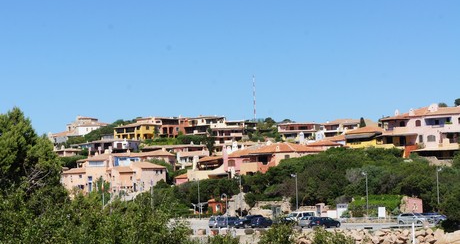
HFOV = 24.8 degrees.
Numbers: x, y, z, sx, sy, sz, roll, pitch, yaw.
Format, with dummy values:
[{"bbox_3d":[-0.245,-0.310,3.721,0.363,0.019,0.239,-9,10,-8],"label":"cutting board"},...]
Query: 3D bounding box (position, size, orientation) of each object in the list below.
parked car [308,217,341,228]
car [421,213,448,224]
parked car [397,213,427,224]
[{"bbox_3d":[12.314,13.119,136.000,1.750,1.460,4.250,-6,-5,44],"label":"parked car"},{"bbox_3d":[27.713,13.355,144.000,4.200,1.450,1.750,-3,-4,17],"label":"car"},{"bbox_3d":[24.252,12.891,138.000,4.200,1.500,1.750,-4,-4,25],"label":"parked car"}]

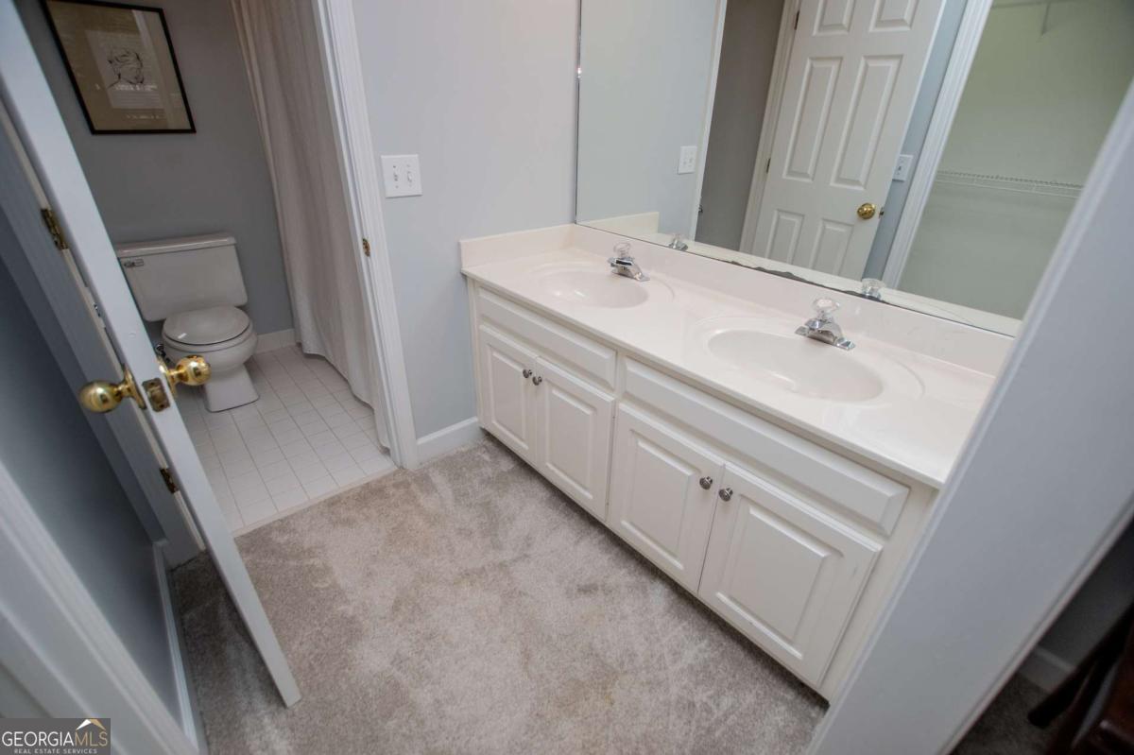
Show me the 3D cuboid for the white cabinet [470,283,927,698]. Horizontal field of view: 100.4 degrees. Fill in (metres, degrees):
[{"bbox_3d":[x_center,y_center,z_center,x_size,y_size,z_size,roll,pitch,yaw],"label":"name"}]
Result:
[{"bbox_3d":[0.328,0.162,1.647,0.553,0.735,1.530,-22,37,-37],"label":"white cabinet"}]

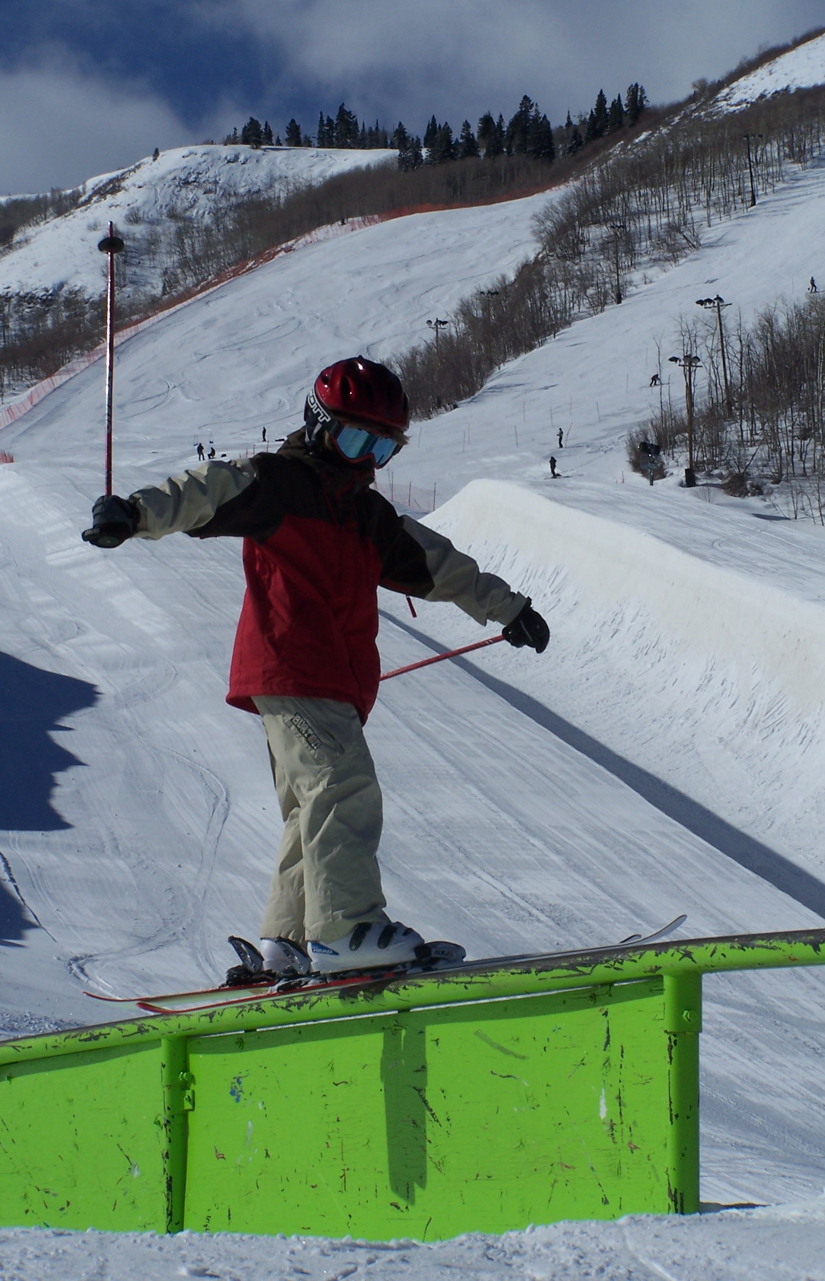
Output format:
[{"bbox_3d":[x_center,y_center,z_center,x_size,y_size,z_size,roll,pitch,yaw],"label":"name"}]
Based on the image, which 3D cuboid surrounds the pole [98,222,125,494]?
[{"bbox_3d":[-0.713,-0.620,10.300,0.070,1.010,0.070,-2,-36,-2],"label":"pole"}]

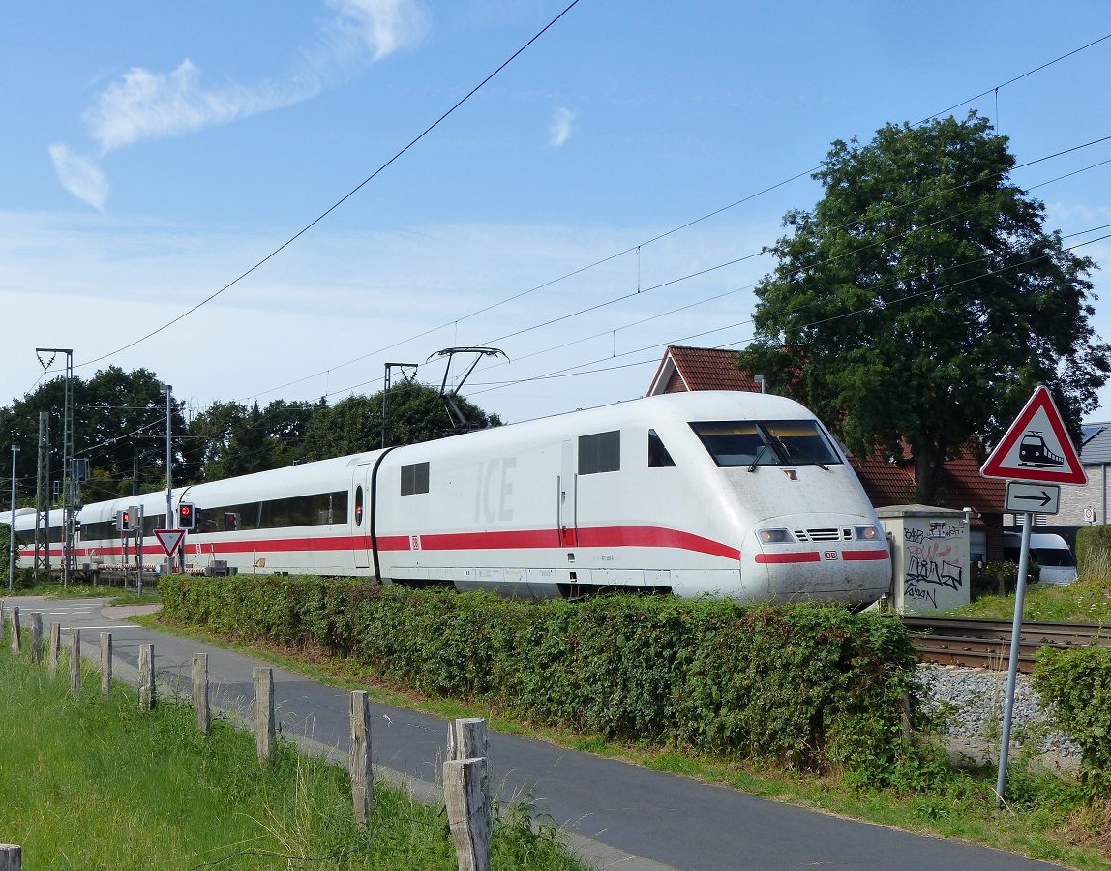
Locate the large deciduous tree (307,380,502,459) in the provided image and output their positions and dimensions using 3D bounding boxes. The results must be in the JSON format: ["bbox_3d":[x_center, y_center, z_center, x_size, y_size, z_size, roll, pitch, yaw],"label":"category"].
[{"bbox_3d":[-9.037,2.859,120.056,11.580,11.860,10.500,0,-4,0],"label":"large deciduous tree"}]

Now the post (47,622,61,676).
[{"bbox_3d":[-8.125,3.530,33.170,0.150,0.970,0.150,1,-4,-20],"label":"post"}]

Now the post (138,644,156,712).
[{"bbox_3d":[-5.215,3.104,26.100,0.155,0.913,0.155,1,-4,-20],"label":"post"}]

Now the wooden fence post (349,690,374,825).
[{"bbox_3d":[-1.513,2.523,16.000,0.140,1.074,0.140,0,-4,-20],"label":"wooden fence post"}]

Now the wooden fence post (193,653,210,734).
[{"bbox_3d":[-3.744,2.783,21.571,0.155,0.950,0.160,1,-4,-20],"label":"wooden fence post"}]

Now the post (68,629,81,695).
[{"bbox_3d":[-7.084,3.388,30.168,0.150,1.050,0.150,1,-4,-20],"label":"post"}]

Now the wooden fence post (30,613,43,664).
[{"bbox_3d":[-9.844,3.862,38.800,0.165,1.028,0.165,0,-4,-20],"label":"wooden fence post"}]

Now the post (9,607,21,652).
[{"bbox_3d":[-11.083,4.024,41.969,0.165,1.000,0.165,1,-4,-20],"label":"post"}]

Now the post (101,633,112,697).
[{"bbox_3d":[-6.137,3.189,27.971,0.145,0.950,0.145,1,-4,-20],"label":"post"}]

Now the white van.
[{"bbox_3d":[18.745,5.341,82.611,2.000,2.600,5.600,1,-4,-16],"label":"white van"}]

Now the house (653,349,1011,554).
[{"bbox_3d":[10.191,1.552,85.450,13.200,9.850,11.500,2,-4,-31],"label":"house"}]

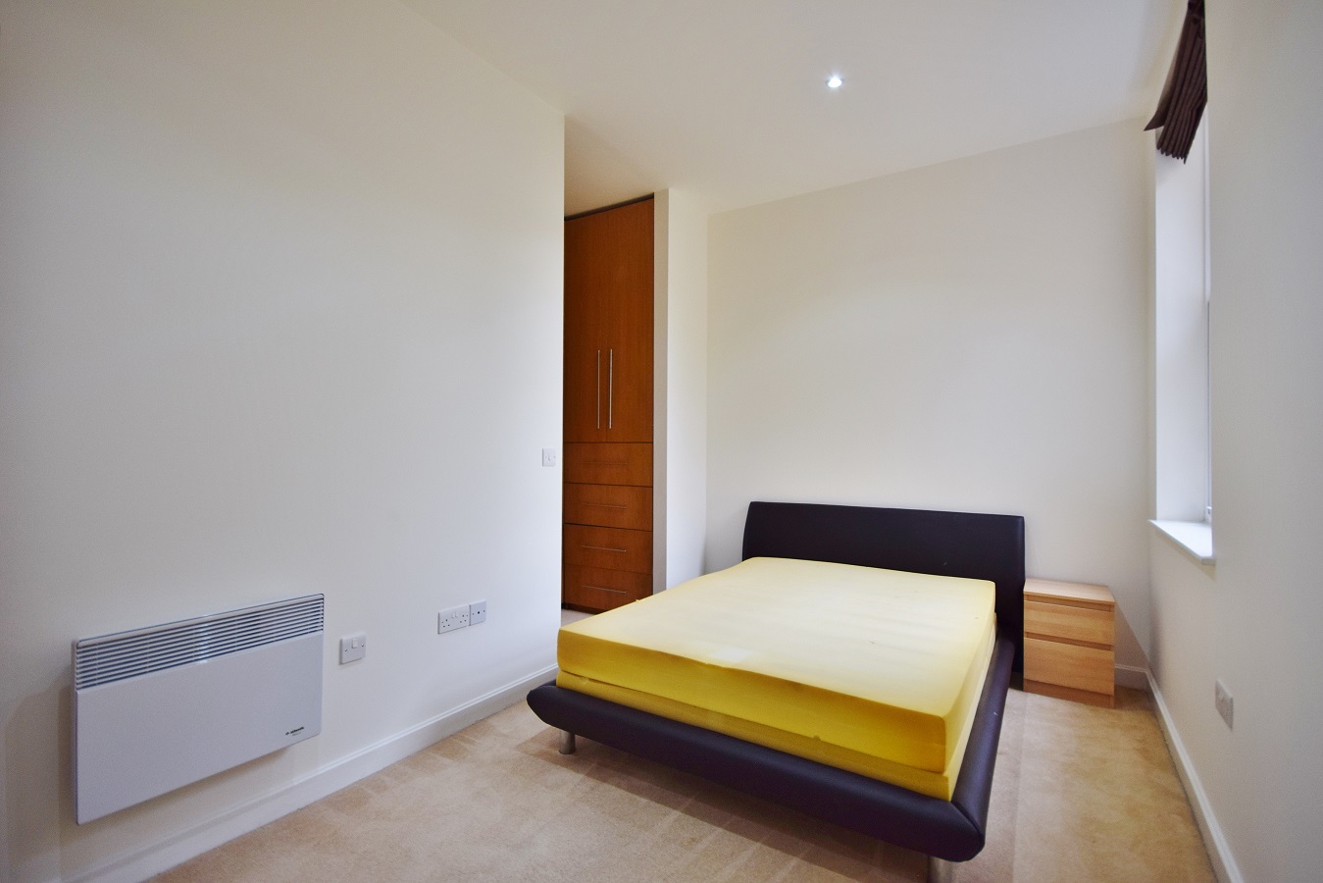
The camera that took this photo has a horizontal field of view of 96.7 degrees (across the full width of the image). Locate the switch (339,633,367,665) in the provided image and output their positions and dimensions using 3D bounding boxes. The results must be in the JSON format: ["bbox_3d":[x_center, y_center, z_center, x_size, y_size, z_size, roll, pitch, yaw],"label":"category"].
[{"bbox_3d":[-1.099,0.739,2.102,0.011,0.086,0.086,0,-1,34],"label":"switch"}]

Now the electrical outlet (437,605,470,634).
[{"bbox_3d":[-0.866,0.742,2.454,0.010,0.085,0.146,0,-1,34],"label":"electrical outlet"}]

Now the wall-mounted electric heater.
[{"bbox_3d":[-1.310,0.722,1.716,0.086,0.458,0.588,0,-1,34],"label":"wall-mounted electric heater"}]

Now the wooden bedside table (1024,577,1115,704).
[{"bbox_3d":[2.044,0.992,2.968,0.358,0.494,0.370,0,-1,34],"label":"wooden bedside table"}]

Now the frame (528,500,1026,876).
[{"bbox_3d":[0.706,0.807,2.765,1.638,0.840,2.106,0,-1,34],"label":"frame"}]

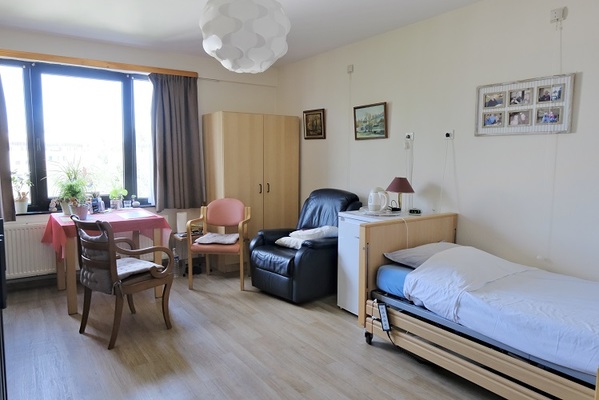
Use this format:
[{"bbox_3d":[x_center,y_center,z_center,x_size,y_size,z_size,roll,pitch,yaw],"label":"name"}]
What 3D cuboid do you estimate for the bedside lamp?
[{"bbox_3d":[0.915,-0.056,3.594,0.270,0.295,0.270,1,6,0],"label":"bedside lamp"}]

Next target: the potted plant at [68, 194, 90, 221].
[{"bbox_3d":[-1.980,0.068,3.596,0.170,0.220,0.170,-4,7,-36],"label":"potted plant"}]

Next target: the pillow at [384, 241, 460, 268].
[{"bbox_3d":[0.978,0.390,2.705,0.650,0.150,0.450,-4,7,-36],"label":"pillow"}]

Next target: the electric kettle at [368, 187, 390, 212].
[{"bbox_3d":[0.675,-0.006,3.401,0.180,0.210,0.135,4,7,30],"label":"electric kettle"}]

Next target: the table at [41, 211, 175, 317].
[{"bbox_3d":[-1.831,0.521,3.840,0.880,0.745,0.870,-4,7,-36],"label":"table"}]

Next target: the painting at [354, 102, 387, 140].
[{"bbox_3d":[0.711,-0.789,4.050,0.030,0.340,0.450,-9,10,-35],"label":"painting"}]

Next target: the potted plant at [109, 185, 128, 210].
[{"bbox_3d":[-1.946,-0.027,4.296,0.180,0.260,0.180,-4,7,-36],"label":"potted plant"}]

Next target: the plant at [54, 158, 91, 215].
[{"bbox_3d":[-2.131,-0.102,3.738,0.360,0.520,0.360,-4,8,-35],"label":"plant"}]

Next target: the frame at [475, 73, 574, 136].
[{"bbox_3d":[1.597,-0.662,2.885,0.030,0.383,0.675,-4,7,-36],"label":"frame"}]

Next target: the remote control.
[{"bbox_3d":[0.538,0.737,2.511,0.030,0.165,0.062,-4,-10,-36],"label":"remote control"}]

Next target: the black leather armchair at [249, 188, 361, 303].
[{"bbox_3d":[0.092,0.398,4.092,0.890,0.990,0.790,-5,8,-40],"label":"black leather armchair"}]

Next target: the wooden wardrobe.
[{"bbox_3d":[-0.588,-0.117,4.979,1.030,1.810,0.570,-4,8,-35],"label":"wooden wardrobe"}]

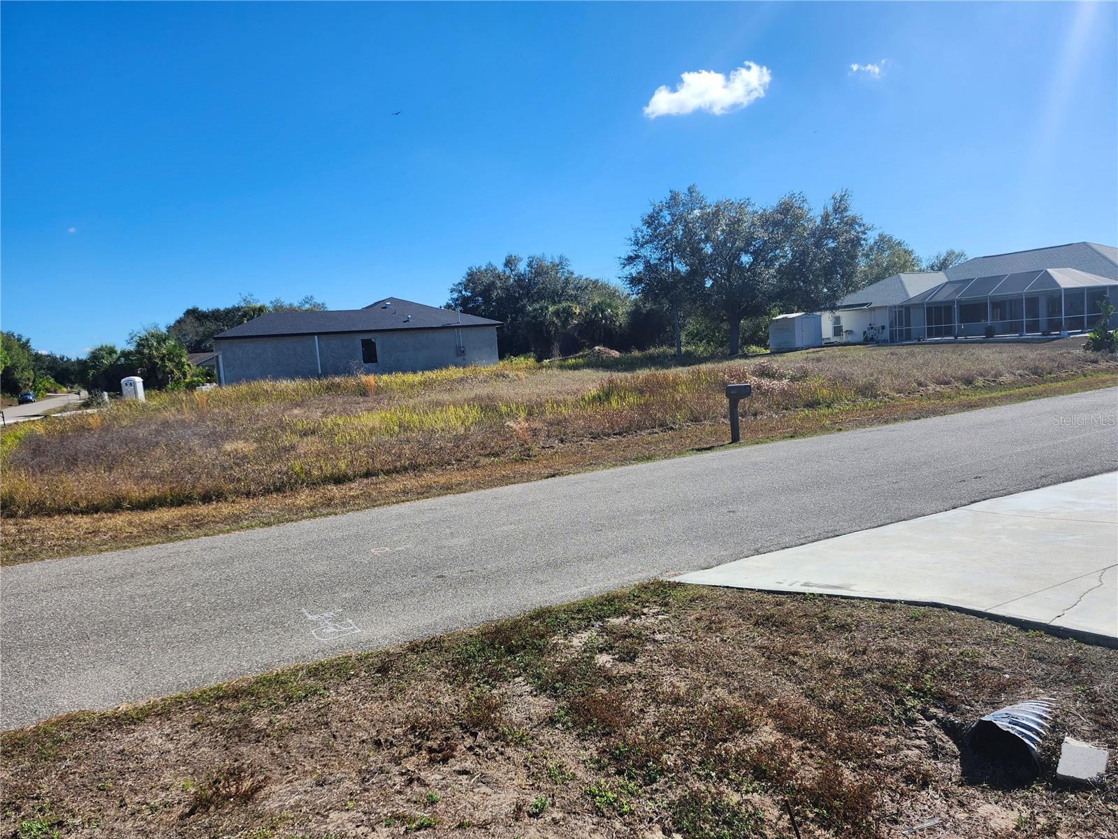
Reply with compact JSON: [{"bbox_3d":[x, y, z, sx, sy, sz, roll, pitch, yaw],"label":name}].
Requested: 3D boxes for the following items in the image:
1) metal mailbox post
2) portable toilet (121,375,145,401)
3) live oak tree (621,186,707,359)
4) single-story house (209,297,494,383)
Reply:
[{"bbox_3d":[3.770,-0.129,15.561,0.240,1.226,0.510,-7,6,-26],"label":"metal mailbox post"},{"bbox_3d":[-34.703,-2.289,60.609,1.170,2.310,1.200,-5,5,-6],"label":"portable toilet"},{"bbox_3d":[6.877,-9.221,46.479,5.700,11.000,5.700,-4,5,0],"label":"live oak tree"},{"bbox_3d":[-14.795,-5.621,51.428,18.481,5.428,11.800,-8,6,-33],"label":"single-story house"}]

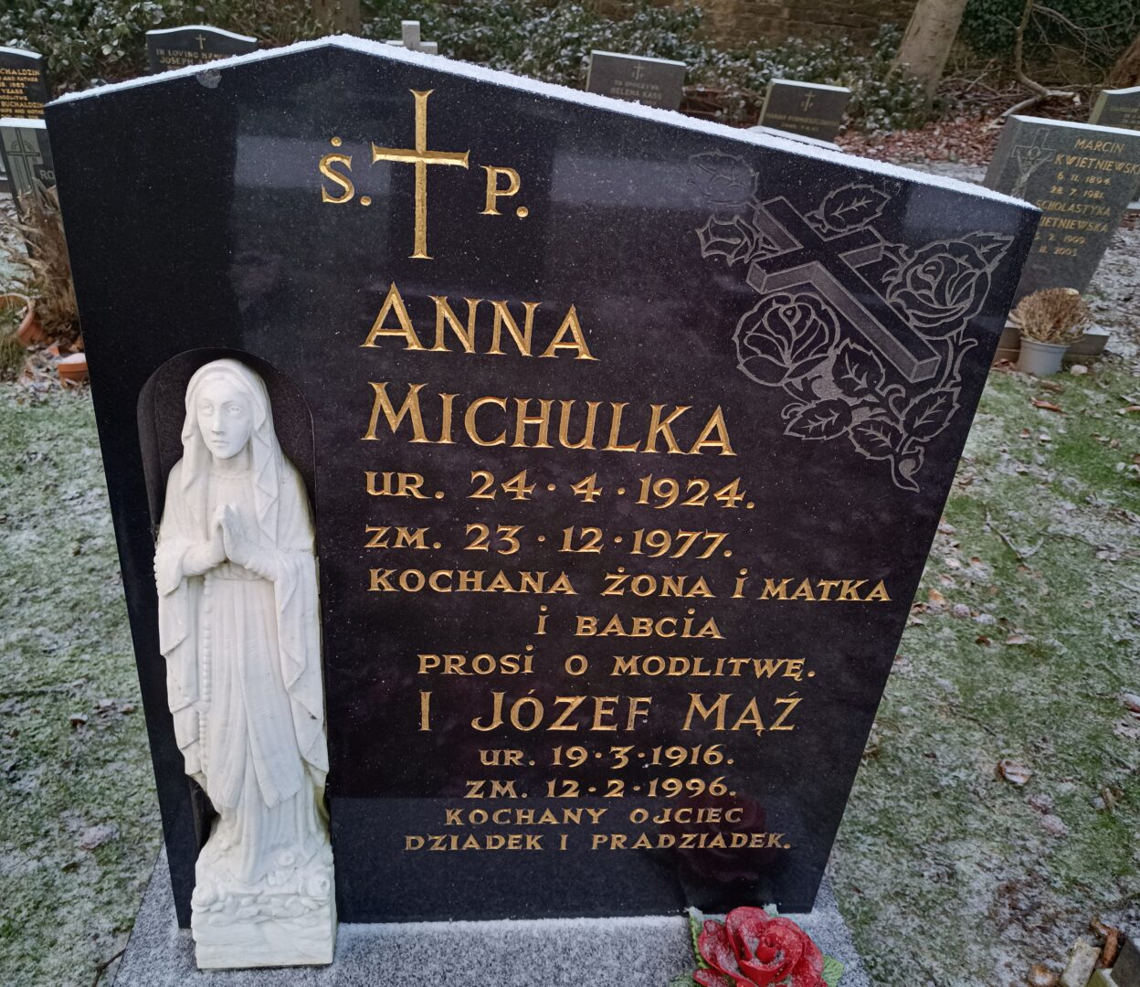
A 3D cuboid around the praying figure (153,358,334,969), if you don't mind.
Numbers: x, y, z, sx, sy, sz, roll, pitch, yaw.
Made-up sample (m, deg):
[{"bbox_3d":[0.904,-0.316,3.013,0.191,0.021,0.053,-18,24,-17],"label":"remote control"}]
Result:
[{"bbox_3d":[-0.284,0.180,0.822,0.138,0.647,0.091,2,28,-9],"label":"praying figure"}]

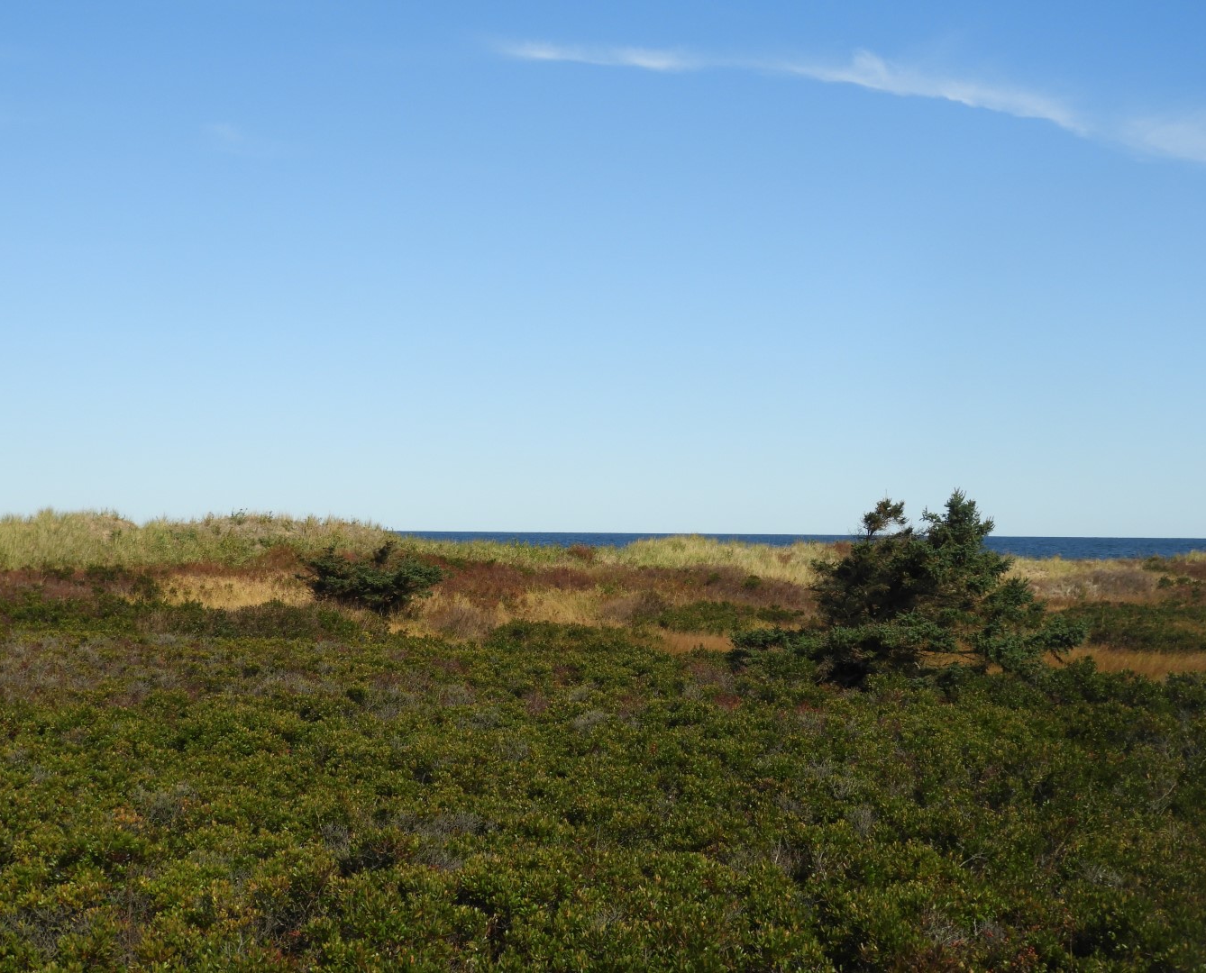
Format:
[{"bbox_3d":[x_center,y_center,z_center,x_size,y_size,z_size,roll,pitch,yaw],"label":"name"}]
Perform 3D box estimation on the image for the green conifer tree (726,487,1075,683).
[{"bbox_3d":[3.706,1.272,25.000,4.100,2.450,3.500,0,-1,0],"label":"green conifer tree"}]

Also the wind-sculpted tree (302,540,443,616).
[{"bbox_3d":[-5.146,2.070,46.000,3.050,1.800,2.600,0,-1,0],"label":"wind-sculpted tree"}]

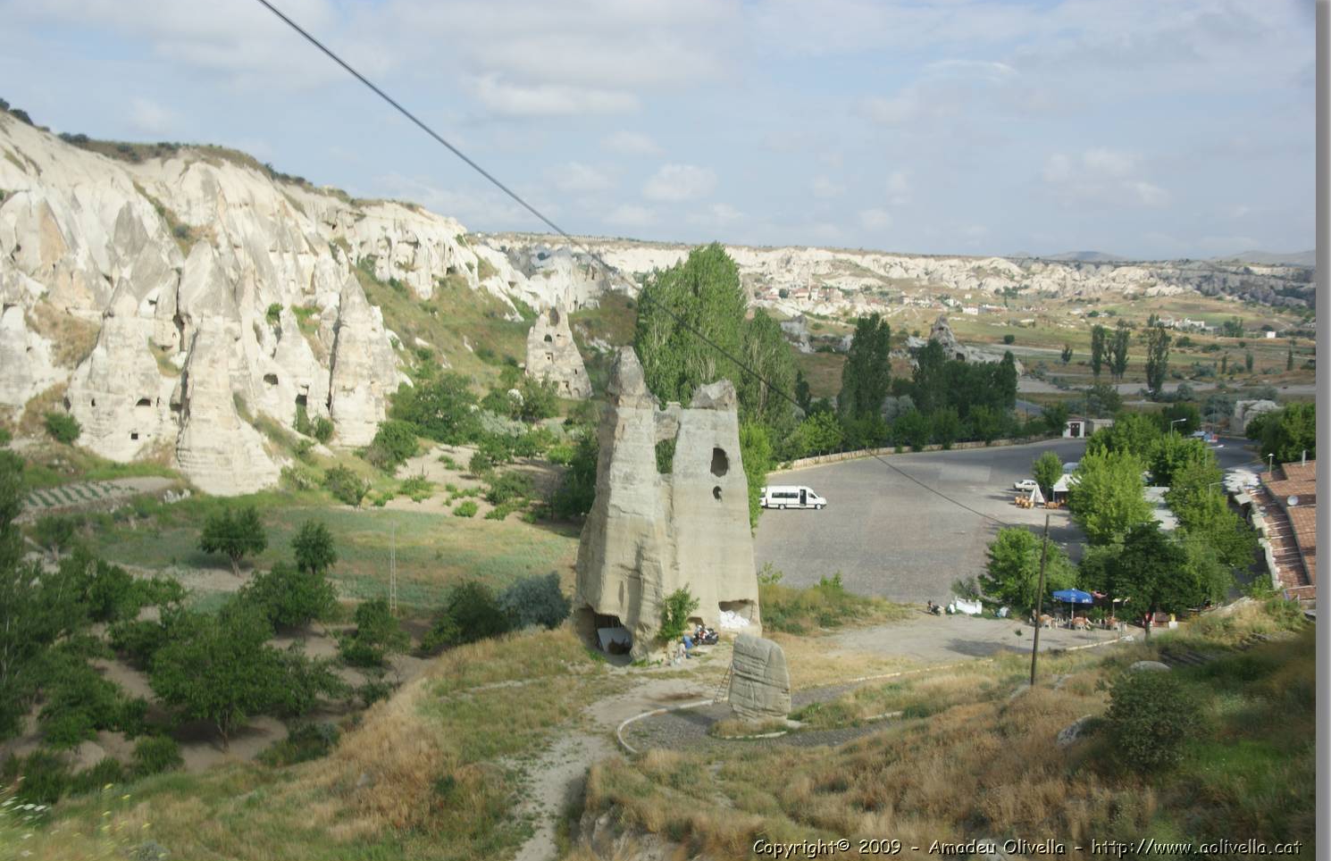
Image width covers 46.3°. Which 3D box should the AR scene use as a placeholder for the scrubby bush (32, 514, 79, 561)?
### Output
[{"bbox_3d":[-55.760,9.737,142.000,4.398,4.307,4.178,-2,6,-22],"label":"scrubby bush"}]

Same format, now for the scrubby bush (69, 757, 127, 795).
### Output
[{"bbox_3d":[-28.528,17.354,78.000,2.836,2.054,2.637,0,6,0],"label":"scrubby bush"}]

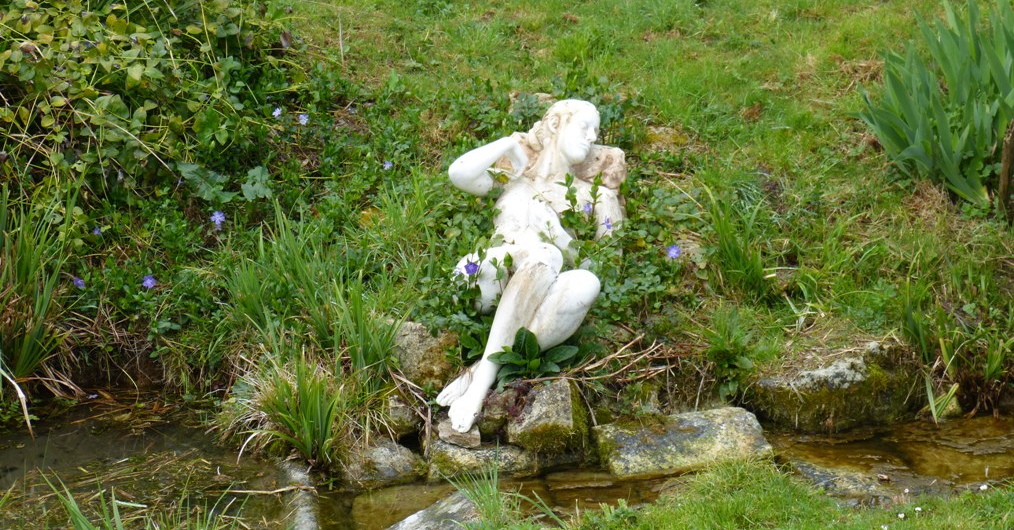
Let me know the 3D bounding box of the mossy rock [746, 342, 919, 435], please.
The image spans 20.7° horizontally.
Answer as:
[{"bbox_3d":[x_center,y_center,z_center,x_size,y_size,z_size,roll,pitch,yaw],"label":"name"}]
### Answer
[{"bbox_3d":[1.072,0.402,9.200,0.560,0.250,0.420,0,10,0],"label":"mossy rock"}]

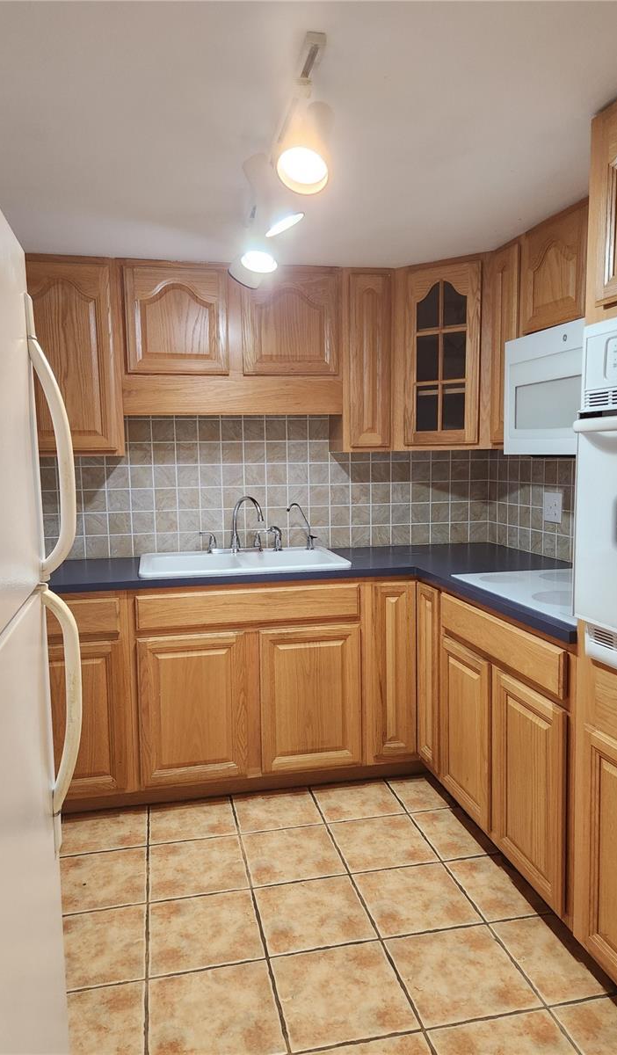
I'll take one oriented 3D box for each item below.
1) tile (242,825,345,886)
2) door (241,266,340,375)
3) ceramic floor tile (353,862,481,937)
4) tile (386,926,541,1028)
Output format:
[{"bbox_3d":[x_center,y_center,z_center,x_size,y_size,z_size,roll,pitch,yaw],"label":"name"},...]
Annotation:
[{"bbox_3d":[-0.055,1.116,2.388,0.307,0.010,0.307,-2,6,-12],"label":"tile"},{"bbox_3d":[-0.072,-0.851,2.934,0.405,0.423,0.021,-2,6,-12],"label":"door"},{"bbox_3d":[0.320,1.119,2.113,0.303,0.010,0.303,-2,6,-12],"label":"ceramic floor tile"},{"bbox_3d":[0.393,1.165,1.835,0.307,0.010,0.307,-2,6,-12],"label":"tile"}]

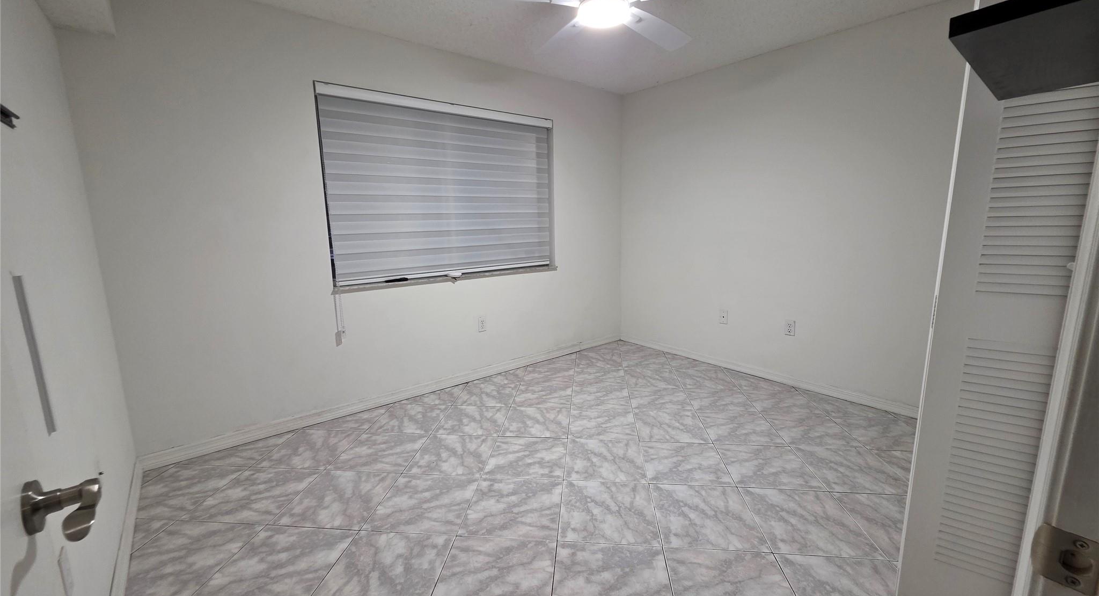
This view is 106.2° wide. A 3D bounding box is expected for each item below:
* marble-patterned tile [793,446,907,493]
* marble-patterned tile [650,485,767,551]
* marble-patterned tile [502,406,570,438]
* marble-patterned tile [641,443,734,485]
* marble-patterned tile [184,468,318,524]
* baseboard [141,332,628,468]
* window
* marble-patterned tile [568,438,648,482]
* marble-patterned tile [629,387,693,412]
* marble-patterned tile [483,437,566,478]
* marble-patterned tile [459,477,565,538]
[{"bbox_3d":[1.516,0.864,2.085,0.410,0.010,0.398,0,10,5],"label":"marble-patterned tile"},{"bbox_3d":[0.663,0.938,1.775,0.406,0.020,0.404,0,10,5],"label":"marble-patterned tile"},{"bbox_3d":[-0.079,0.805,2.646,0.406,0.020,0.404,0,10,5],"label":"marble-patterned tile"},{"bbox_3d":[0.700,0.865,2.162,0.410,0.010,0.398,0,10,5],"label":"marble-patterned tile"},{"bbox_3d":[-1.385,0.940,1.969,0.406,0.020,0.404,0,10,5],"label":"marble-patterned tile"},{"bbox_3d":[-0.675,0.640,3.320,3.761,0.083,0.013,-9,13,-39],"label":"baseboard"},{"bbox_3d":[-0.685,-0.792,3.124,1.844,1.249,0.100,-9,12,-39],"label":"window"},{"bbox_3d":[0.294,0.872,2.208,0.406,0.020,0.404,0,10,5],"label":"marble-patterned tile"},{"bbox_3d":[0.774,0.729,2.943,0.410,0.010,0.398,0,10,5],"label":"marble-patterned tile"},{"bbox_3d":[-0.116,0.872,2.247,0.406,0.020,0.404,0,10,5],"label":"marble-patterned tile"},{"bbox_3d":[-0.154,0.933,1.849,0.410,0.010,0.398,0,10,5],"label":"marble-patterned tile"}]

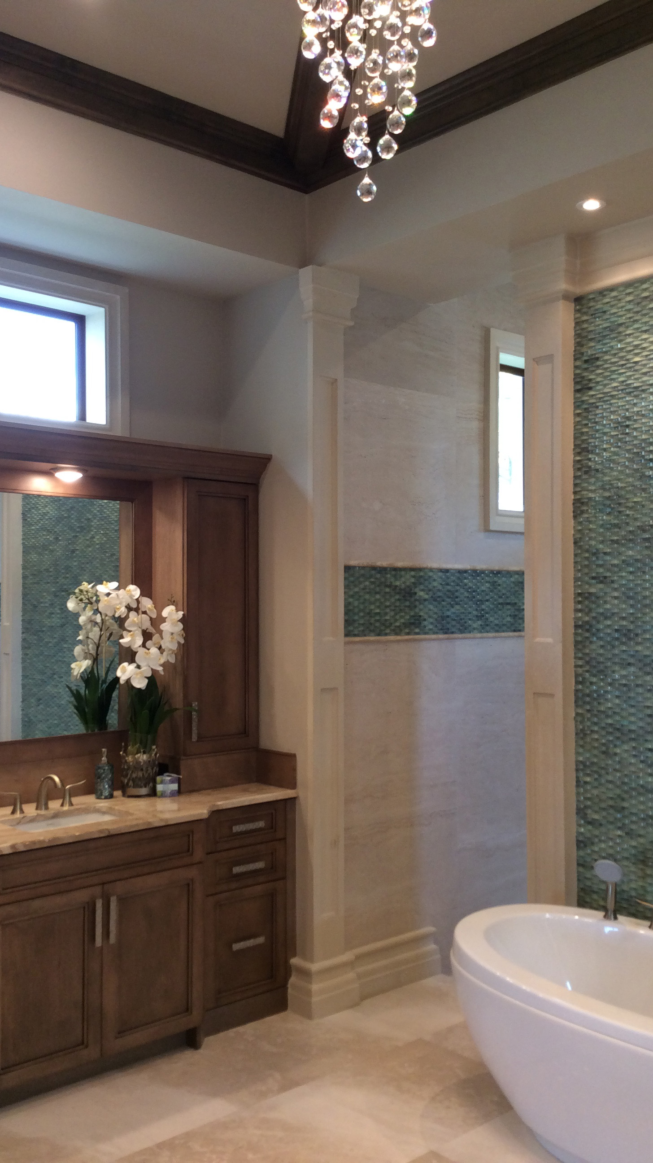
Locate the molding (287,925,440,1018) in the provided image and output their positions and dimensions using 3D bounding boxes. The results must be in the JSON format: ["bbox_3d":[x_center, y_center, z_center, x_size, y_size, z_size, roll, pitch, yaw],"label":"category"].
[{"bbox_3d":[0.185,1.650,4.594,0.785,0.215,0.120,1,-1,-42],"label":"molding"}]

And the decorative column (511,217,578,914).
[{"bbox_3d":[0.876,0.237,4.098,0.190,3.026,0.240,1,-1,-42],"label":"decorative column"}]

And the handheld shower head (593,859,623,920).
[{"bbox_3d":[0.970,1.053,3.692,0.075,0.198,0.092,1,-1,-42],"label":"handheld shower head"}]

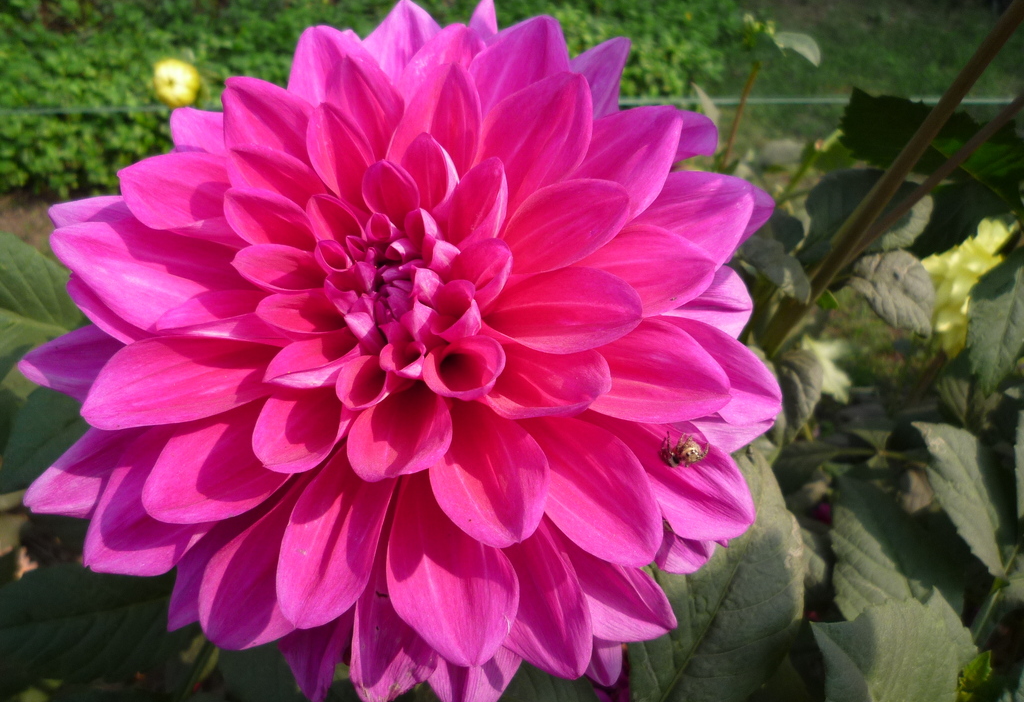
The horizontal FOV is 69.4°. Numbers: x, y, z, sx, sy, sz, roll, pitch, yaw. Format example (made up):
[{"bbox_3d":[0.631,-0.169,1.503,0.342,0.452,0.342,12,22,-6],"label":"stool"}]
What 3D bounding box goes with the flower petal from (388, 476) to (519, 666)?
[{"bbox_3d":[-0.020,0.060,0.217,0.036,0.014,0.062,-18,63,-4],"label":"flower petal"}]

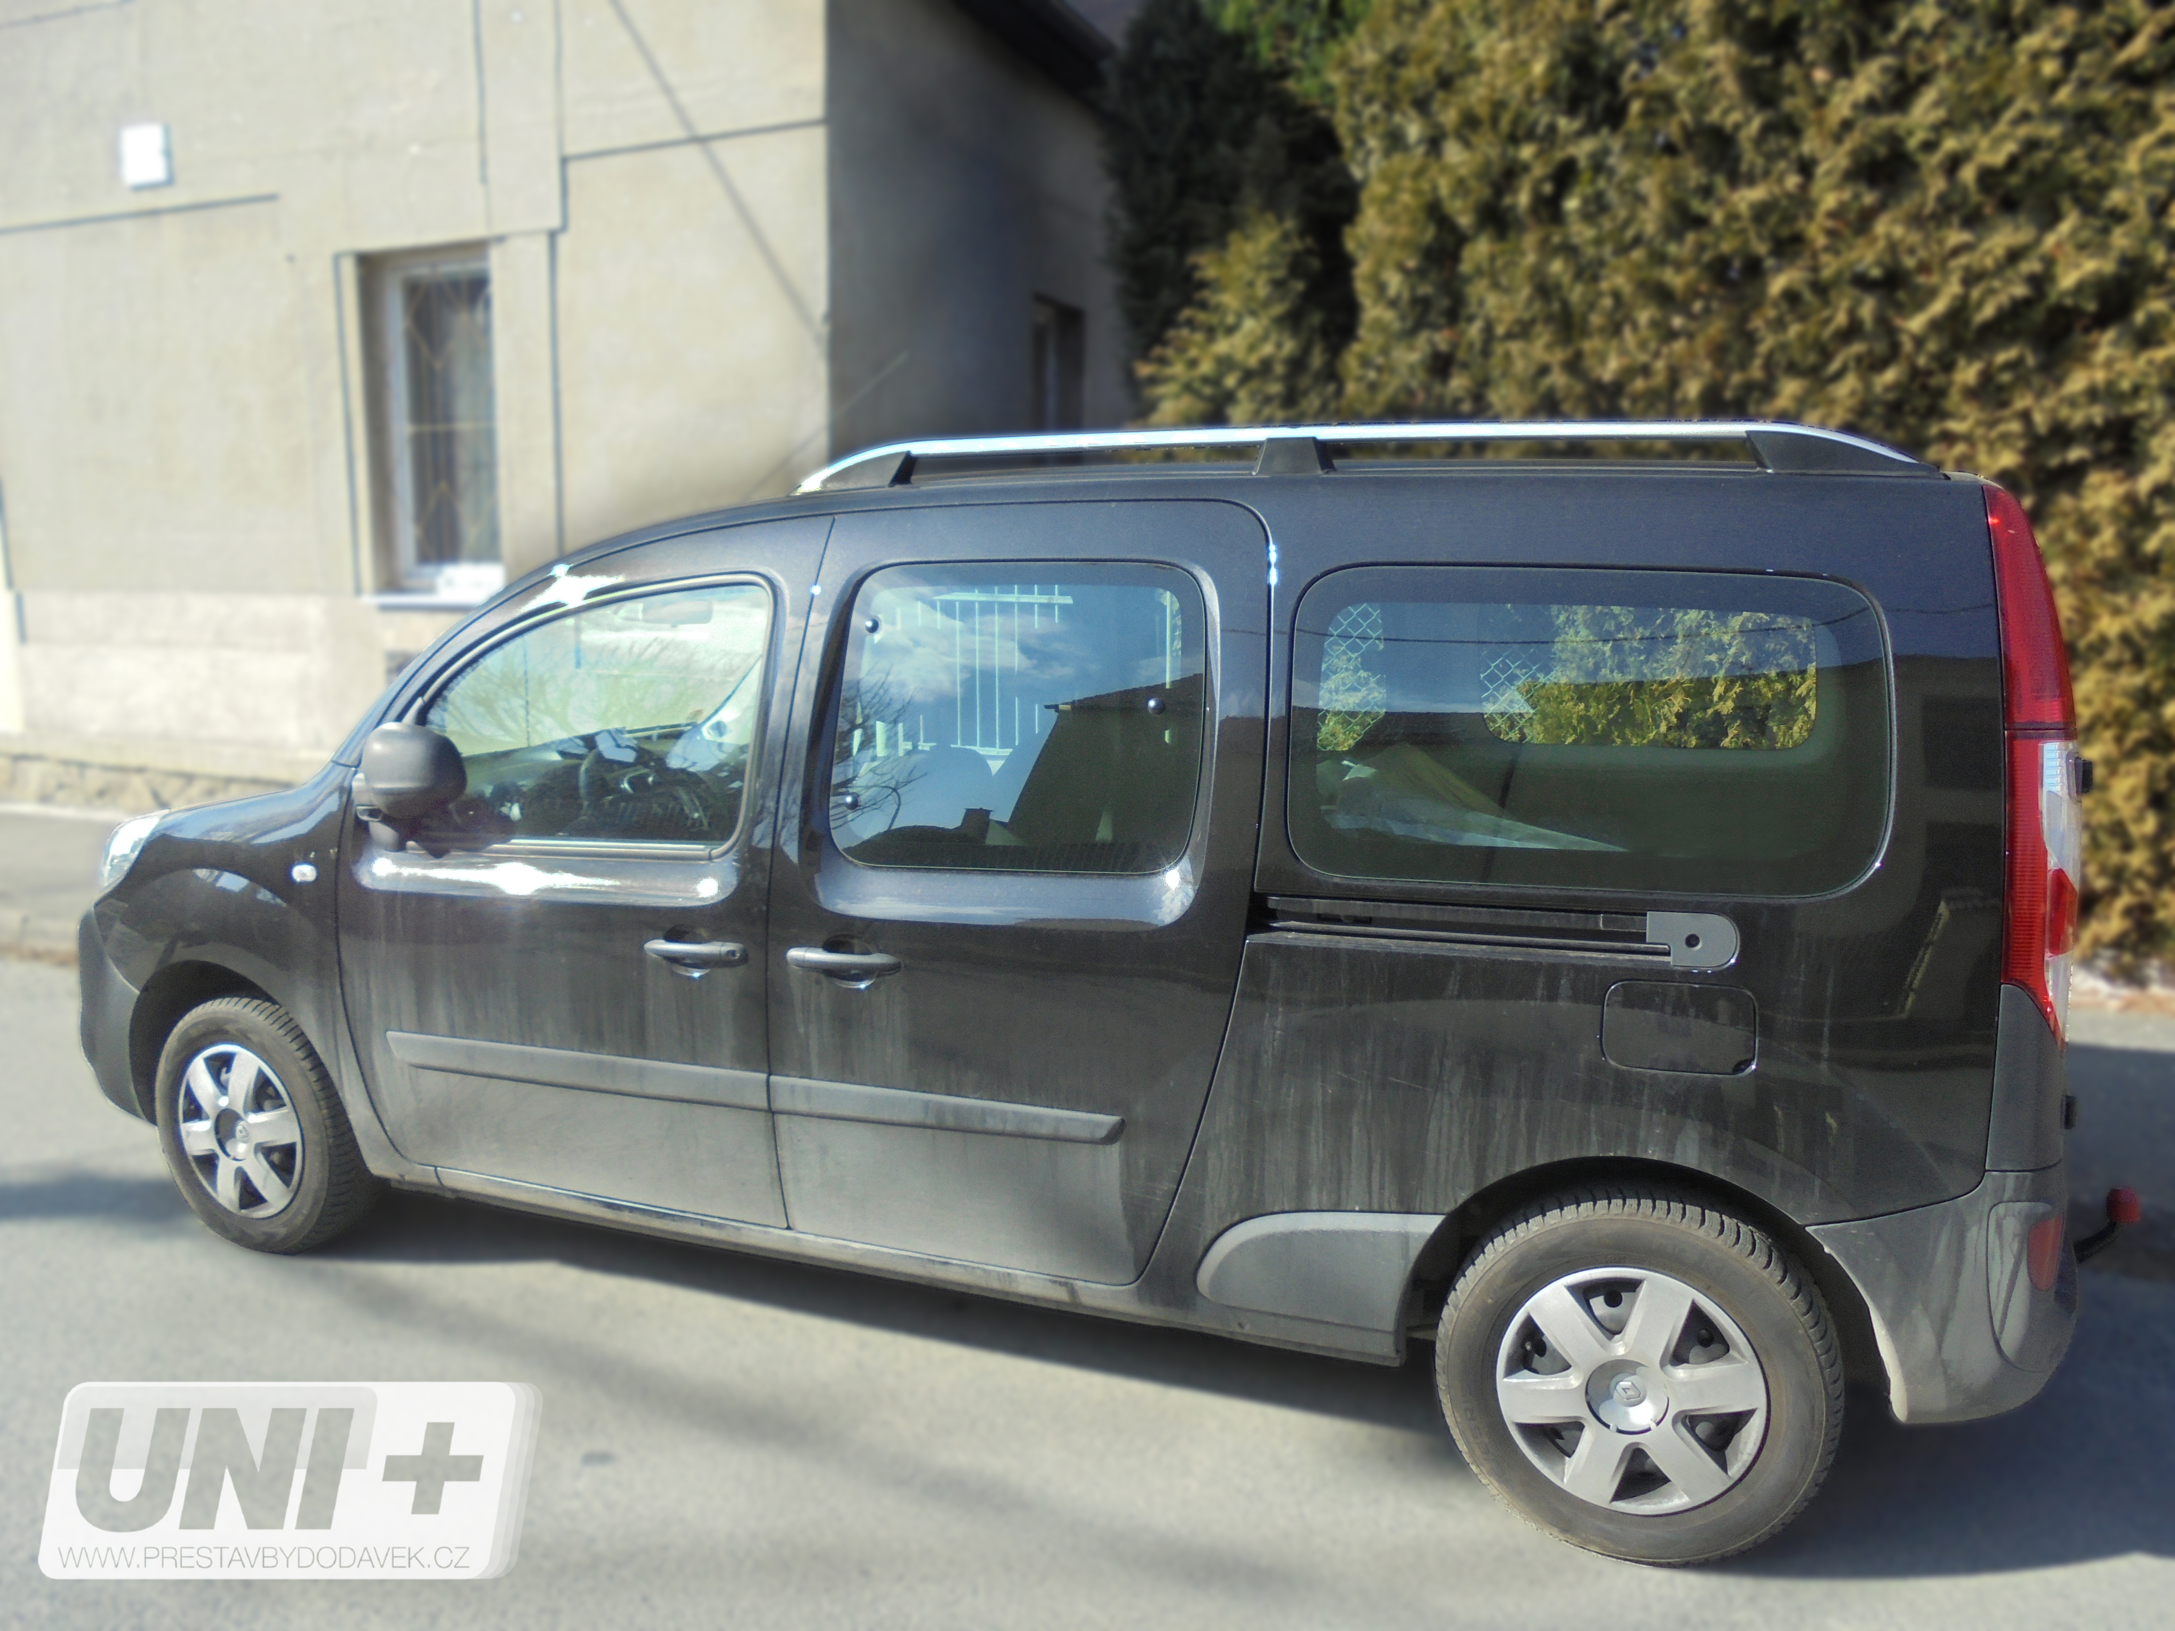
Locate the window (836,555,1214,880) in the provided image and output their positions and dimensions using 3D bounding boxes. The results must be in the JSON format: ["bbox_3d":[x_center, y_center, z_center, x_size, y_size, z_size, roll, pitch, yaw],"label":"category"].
[{"bbox_3d":[-0.136,-0.179,2.911,0.725,0.545,0.050,4,1,22],"label":"window"}]

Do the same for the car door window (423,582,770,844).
[{"bbox_3d":[-1.004,-0.209,3.279,0.840,0.535,0.050,4,-2,22],"label":"car door window"}]

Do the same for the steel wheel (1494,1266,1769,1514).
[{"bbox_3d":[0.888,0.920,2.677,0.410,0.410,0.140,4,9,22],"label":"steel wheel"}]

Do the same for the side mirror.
[{"bbox_3d":[-1.383,-0.071,3.301,0.205,0.205,0.145,8,11,42],"label":"side mirror"}]

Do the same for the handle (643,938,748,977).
[{"bbox_3d":[-0.756,0.271,3.168,0.235,0.070,0.060,4,9,22],"label":"handle"}]

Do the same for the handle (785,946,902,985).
[{"bbox_3d":[-0.454,0.282,3.037,0.235,0.070,0.060,4,9,22],"label":"handle"}]

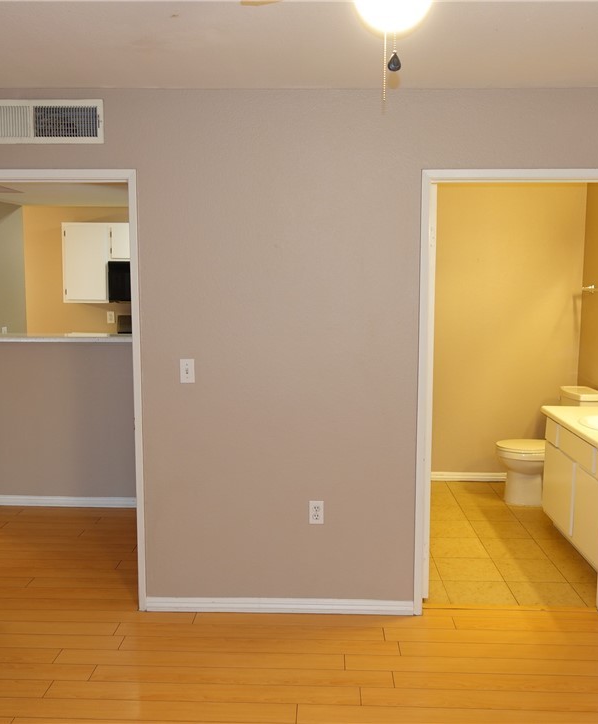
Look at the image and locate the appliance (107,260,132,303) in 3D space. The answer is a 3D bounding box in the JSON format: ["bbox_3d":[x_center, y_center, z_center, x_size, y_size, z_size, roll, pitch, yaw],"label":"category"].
[{"bbox_3d":[-1.446,-0.786,7.142,0.750,0.392,0.390,0,7,1],"label":"appliance"}]

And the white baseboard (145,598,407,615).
[{"bbox_3d":[-0.091,1.182,3.510,1.298,0.077,0.015,0,7,1],"label":"white baseboard"}]

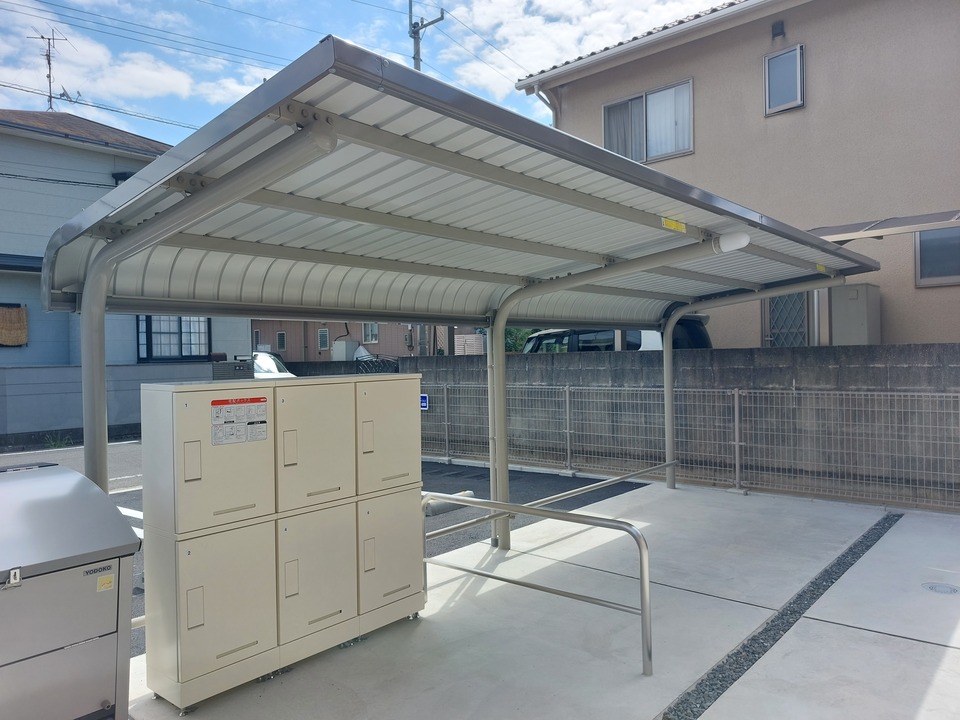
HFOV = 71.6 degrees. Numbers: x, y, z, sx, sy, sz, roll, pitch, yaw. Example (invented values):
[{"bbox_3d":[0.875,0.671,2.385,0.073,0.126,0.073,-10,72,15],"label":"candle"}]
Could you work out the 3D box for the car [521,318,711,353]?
[{"bbox_3d":[1.847,0.300,10.691,3.500,1.770,1.520,-1,0,43],"label":"car"}]

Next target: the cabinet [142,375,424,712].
[{"bbox_3d":[-0.813,0.711,3.040,0.288,1.246,1.260,-1,0,41],"label":"cabinet"}]

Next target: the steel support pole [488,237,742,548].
[{"bbox_3d":[0.759,0.317,4.144,1.746,1.970,0.083,-1,0,42],"label":"steel support pole"}]

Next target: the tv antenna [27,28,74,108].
[{"bbox_3d":[-10.555,-7.090,16.300,0.920,1.960,1.160,-1,0,-12],"label":"tv antenna"}]

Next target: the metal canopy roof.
[{"bbox_3d":[0.776,-0.487,4.129,1.976,0.469,5.515,-1,0,42],"label":"metal canopy roof"}]

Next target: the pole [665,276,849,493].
[{"bbox_3d":[2.473,0.282,6.127,1.654,1.970,0.083,-1,0,42],"label":"pole"}]

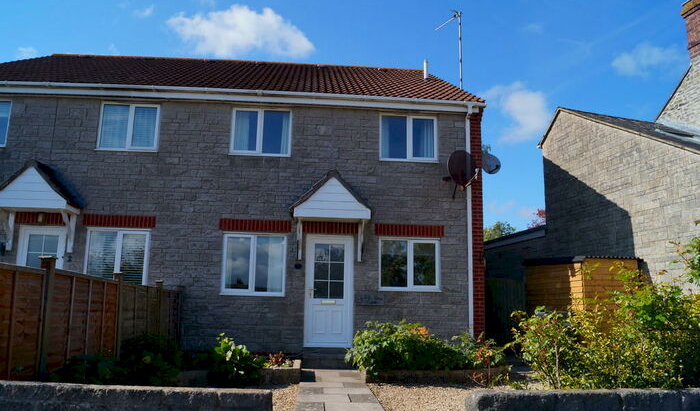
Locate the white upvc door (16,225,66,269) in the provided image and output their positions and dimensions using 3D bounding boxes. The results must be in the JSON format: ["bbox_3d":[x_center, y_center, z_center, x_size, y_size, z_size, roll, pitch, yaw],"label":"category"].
[{"bbox_3d":[-5.767,1.450,9.752,0.902,2.117,0.100,2,-8,-3],"label":"white upvc door"}]

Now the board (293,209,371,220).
[{"bbox_3d":[-0.310,0.163,9.412,1.378,0.145,0.040,2,-11,-3],"label":"board"}]

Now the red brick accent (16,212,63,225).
[{"bbox_3d":[-5.722,0.263,9.904,1.081,0.212,0.100,2,-8,-3],"label":"red brick accent"}]

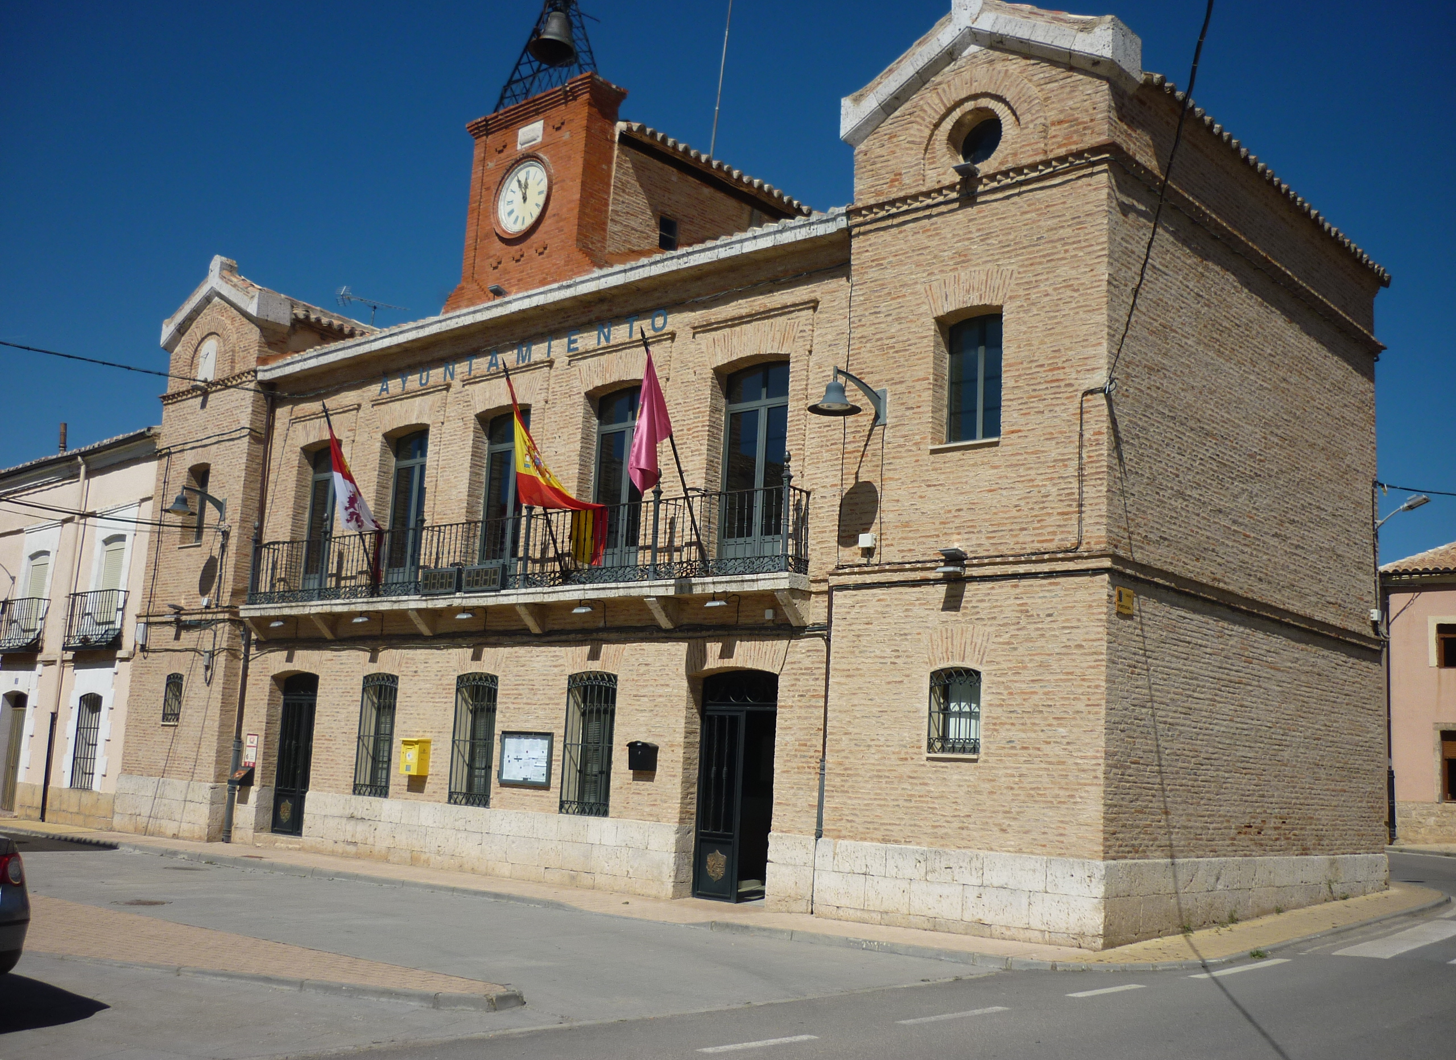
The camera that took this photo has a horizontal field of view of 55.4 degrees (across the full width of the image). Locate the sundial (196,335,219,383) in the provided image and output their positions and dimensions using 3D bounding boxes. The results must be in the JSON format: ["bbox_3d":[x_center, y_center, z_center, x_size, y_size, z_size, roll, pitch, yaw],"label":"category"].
[{"bbox_3d":[-10.677,-3.491,28.462,0.660,0.930,0.080,-5,-13,40],"label":"sundial"}]

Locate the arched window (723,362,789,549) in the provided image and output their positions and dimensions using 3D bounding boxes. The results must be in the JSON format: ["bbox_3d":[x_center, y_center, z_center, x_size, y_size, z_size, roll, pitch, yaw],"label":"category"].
[{"bbox_3d":[0.412,-0.859,19.061,1.380,3.080,0.170,-5,-13,40],"label":"arched window"}]

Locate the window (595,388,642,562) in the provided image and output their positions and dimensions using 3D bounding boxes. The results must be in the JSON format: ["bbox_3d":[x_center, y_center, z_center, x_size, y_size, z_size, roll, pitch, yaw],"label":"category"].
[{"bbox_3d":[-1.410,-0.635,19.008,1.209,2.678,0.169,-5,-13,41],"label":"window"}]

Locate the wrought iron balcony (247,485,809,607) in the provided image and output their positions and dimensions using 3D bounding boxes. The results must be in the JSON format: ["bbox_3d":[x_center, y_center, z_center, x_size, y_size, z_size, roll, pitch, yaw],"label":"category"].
[{"bbox_3d":[-3.621,0.422,20.058,11.752,1.040,0.455,-5,-13,41],"label":"wrought iron balcony"}]

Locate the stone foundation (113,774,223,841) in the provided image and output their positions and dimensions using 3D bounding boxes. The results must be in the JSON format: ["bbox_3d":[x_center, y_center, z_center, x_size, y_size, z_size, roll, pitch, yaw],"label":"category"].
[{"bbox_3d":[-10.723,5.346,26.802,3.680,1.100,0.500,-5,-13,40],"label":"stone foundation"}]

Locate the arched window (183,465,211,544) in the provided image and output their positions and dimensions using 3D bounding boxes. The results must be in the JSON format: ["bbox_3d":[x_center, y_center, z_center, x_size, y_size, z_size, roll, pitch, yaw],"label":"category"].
[{"bbox_3d":[-9.747,-0.455,25.744,0.793,1.534,0.221,-5,-13,41],"label":"arched window"}]

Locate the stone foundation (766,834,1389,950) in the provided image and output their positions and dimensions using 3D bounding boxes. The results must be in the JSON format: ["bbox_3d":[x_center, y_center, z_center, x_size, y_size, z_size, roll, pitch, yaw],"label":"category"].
[{"bbox_3d":[4.728,4.393,17.542,4.355,0.858,8.749,-5,-13,41],"label":"stone foundation"}]

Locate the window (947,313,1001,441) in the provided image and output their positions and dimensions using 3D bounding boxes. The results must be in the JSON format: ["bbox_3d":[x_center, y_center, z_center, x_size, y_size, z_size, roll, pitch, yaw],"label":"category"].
[{"bbox_3d":[2.756,-1.612,15.112,0.857,1.482,0.169,-5,-13,41],"label":"window"}]

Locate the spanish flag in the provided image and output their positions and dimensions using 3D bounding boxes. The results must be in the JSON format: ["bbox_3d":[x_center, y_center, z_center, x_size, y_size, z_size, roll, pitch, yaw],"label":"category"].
[{"bbox_3d":[-2.271,-0.804,18.084,0.754,2.379,1.469,-5,-13,41],"label":"spanish flag"}]

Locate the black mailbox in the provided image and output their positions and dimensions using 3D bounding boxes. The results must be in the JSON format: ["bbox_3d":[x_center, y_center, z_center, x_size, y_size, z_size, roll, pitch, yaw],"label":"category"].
[{"bbox_3d":[-1.165,3.106,19.097,0.470,0.400,0.180,-5,-13,40],"label":"black mailbox"}]

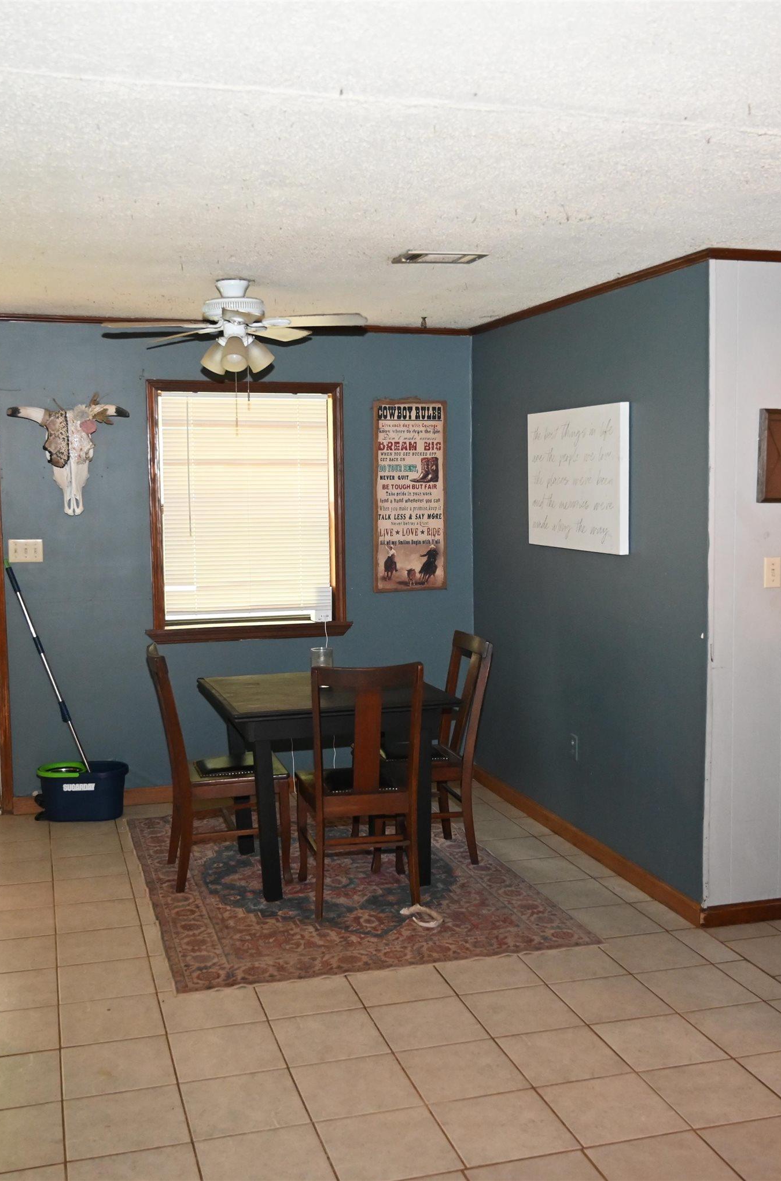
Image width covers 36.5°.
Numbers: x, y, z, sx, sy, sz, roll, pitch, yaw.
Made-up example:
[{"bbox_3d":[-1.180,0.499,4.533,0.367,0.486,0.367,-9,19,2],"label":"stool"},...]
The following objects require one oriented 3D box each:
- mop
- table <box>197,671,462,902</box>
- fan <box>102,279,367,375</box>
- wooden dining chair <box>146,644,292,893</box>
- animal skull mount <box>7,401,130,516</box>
[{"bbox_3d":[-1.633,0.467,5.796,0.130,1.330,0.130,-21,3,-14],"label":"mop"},{"bbox_3d":[-0.269,0.797,4.989,0.905,0.760,0.910,-2,5,-16],"label":"table"},{"bbox_3d":[-0.622,-1.053,4.742,1.050,0.370,1.050,-2,5,-16],"label":"fan"},{"bbox_3d":[-0.722,0.712,4.906,0.565,0.960,0.430,-2,5,-16],"label":"wooden dining chair"},{"bbox_3d":[-1.562,-0.648,5.780,0.580,0.560,0.180,-2,5,-16],"label":"animal skull mount"}]

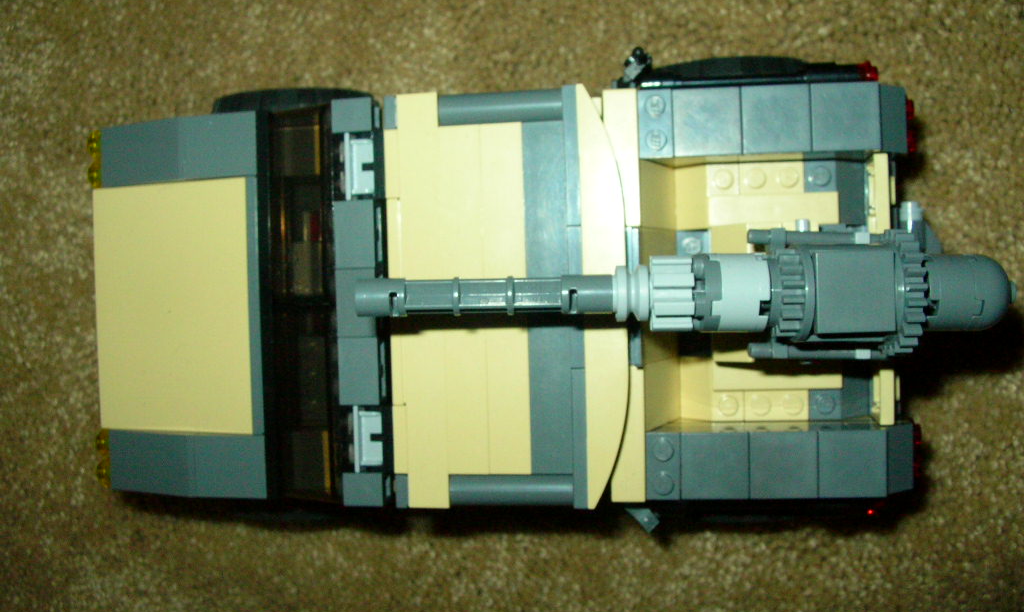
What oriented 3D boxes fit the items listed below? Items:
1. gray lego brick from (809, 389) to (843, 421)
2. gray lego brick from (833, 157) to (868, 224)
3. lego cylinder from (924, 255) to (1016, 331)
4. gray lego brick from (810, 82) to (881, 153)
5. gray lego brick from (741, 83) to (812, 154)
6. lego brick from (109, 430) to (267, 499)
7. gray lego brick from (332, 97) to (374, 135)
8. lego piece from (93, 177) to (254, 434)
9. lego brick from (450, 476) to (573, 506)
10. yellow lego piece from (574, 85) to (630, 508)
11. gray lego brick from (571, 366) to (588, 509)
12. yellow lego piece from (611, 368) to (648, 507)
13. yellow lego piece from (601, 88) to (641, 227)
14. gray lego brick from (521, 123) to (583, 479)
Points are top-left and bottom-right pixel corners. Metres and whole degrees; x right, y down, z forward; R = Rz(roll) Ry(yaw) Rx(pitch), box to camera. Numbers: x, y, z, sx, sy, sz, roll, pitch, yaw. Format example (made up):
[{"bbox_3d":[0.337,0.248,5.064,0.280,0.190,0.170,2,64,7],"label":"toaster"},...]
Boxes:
[{"bbox_3d":[0.077,0.025,0.265,0.008,0.009,0.008,-1,91,2],"label":"gray lego brick"},{"bbox_3d":[0.084,-0.028,0.266,0.009,0.009,0.016,-1,91,2],"label":"gray lego brick"},{"bbox_3d":[0.097,-0.003,0.225,0.021,0.016,0.016,0,90,-7],"label":"lego cylinder"},{"bbox_3d":[0.077,-0.043,0.249,0.016,0.005,0.016,-1,91,2],"label":"gray lego brick"},{"bbox_3d":[0.061,-0.043,0.249,0.016,0.005,0.016,-1,91,2],"label":"gray lego brick"},{"bbox_3d":[-0.084,0.040,0.274,0.048,0.019,0.016,-1,91,1],"label":"lego brick"},{"bbox_3d":[-0.037,-0.044,0.251,0.010,0.008,0.008,-1,91,9],"label":"gray lego brick"},{"bbox_3d":[-0.087,0.000,0.272,0.048,0.010,0.064,-1,91,9],"label":"lego piece"},{"bbox_3d":[0.001,0.042,0.248,0.029,0.008,0.008,-1,91,10],"label":"lego brick"},{"bbox_3d":[0.022,-0.002,0.243,0.011,0.007,0.096,-1,91,10],"label":"yellow lego piece"},{"bbox_3d":[0.015,0.030,0.246,0.003,0.007,0.032,-1,91,1],"label":"gray lego brick"},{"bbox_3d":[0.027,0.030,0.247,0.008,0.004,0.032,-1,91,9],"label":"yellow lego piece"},{"bbox_3d":[0.026,-0.034,0.249,0.008,0.005,0.032,-1,91,2],"label":"yellow lego piece"},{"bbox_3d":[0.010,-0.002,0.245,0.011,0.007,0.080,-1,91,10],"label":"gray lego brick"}]

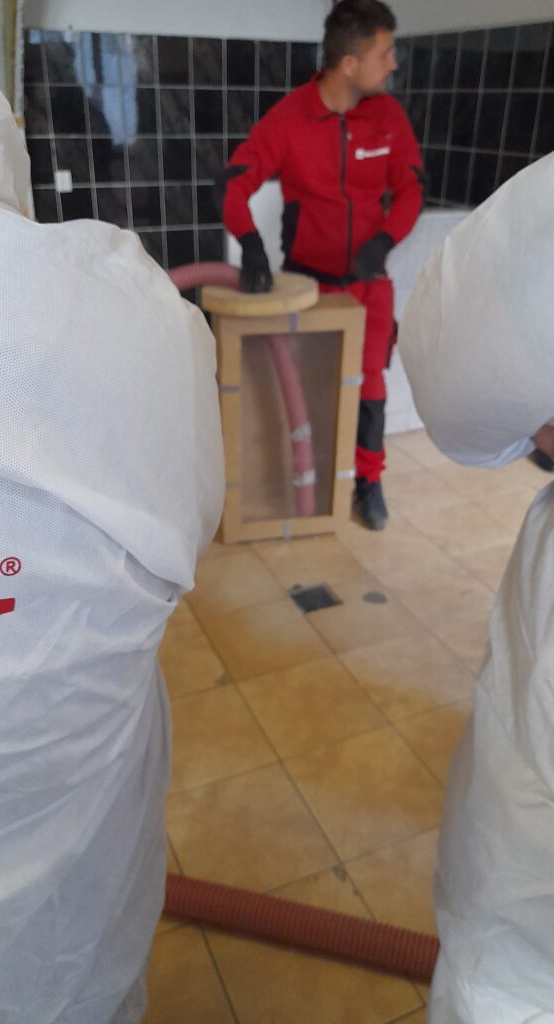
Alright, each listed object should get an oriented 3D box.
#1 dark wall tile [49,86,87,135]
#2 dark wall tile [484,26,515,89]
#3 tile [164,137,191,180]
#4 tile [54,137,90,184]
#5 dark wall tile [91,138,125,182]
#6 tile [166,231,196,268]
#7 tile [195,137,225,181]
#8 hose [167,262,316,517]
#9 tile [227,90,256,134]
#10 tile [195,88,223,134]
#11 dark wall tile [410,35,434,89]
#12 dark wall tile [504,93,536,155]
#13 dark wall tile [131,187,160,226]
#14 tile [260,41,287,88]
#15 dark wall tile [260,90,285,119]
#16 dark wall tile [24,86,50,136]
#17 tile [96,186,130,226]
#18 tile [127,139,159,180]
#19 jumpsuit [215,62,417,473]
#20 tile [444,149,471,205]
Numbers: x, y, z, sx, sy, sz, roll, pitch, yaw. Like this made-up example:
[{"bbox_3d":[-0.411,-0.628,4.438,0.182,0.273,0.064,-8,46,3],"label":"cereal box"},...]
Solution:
[{"bbox_3d":[-1.137,-2.186,4.031,0.200,0.250,0.010,-11,31,-21],"label":"dark wall tile"},{"bbox_3d":[0.993,-2.008,3.285,0.010,0.242,0.200,-11,31,-21],"label":"dark wall tile"},{"bbox_3d":[-0.593,-2.091,4.403,0.200,0.250,0.010,-11,31,-21],"label":"tile"},{"bbox_3d":[-1.141,-1.966,4.154,0.200,0.250,0.010,-11,31,-21],"label":"tile"},{"bbox_3d":[-0.960,-2.008,4.234,0.198,0.248,0.010,-11,31,-21],"label":"dark wall tile"},{"bbox_3d":[-0.599,-1.640,4.625,0.198,0.248,0.010,-11,31,-21],"label":"tile"},{"bbox_3d":[-0.407,-2.128,4.476,0.200,0.250,0.010,-11,31,-21],"label":"tile"},{"bbox_3d":[-0.133,-0.429,2.815,0.600,1.005,0.260,-5,30,-11],"label":"hose"},{"bbox_3d":[-0.217,-2.386,4.427,0.200,0.250,0.010,-11,31,-21],"label":"tile"},{"bbox_3d":[-0.401,-2.341,4.335,0.198,0.248,0.010,-11,31,-21],"label":"tile"},{"bbox_3d":[0.746,-2.280,3.767,0.010,0.242,0.200,-11,31,-21],"label":"dark wall tile"},{"bbox_3d":[1.071,-1.705,3.243,0.010,0.250,0.200,-11,31,-21],"label":"dark wall tile"},{"bbox_3d":[-0.776,-1.820,4.423,0.200,0.250,0.010,-11,31,-21],"label":"dark wall tile"},{"bbox_3d":[-0.026,-2.626,4.353,0.200,0.242,0.010,-11,31,-21],"label":"tile"},{"bbox_3d":[-0.031,-2.415,4.483,0.198,0.248,0.010,-11,31,-21],"label":"dark wall tile"},{"bbox_3d":[-1.332,-2.165,3.985,0.200,0.250,0.010,-11,31,-21],"label":"dark wall tile"},{"bbox_3d":[-0.964,-1.787,4.355,0.198,0.248,0.010,-11,31,-21],"label":"tile"},{"bbox_3d":[-0.772,-2.041,4.301,0.200,0.250,0.010,-11,31,-21],"label":"tile"},{"bbox_3d":[0.150,-0.784,2.800,0.720,1.520,0.420,0,29,-3],"label":"jumpsuit"},{"bbox_3d":[0.923,-1.706,3.766,0.010,0.250,0.200,-12,32,-22],"label":"tile"}]

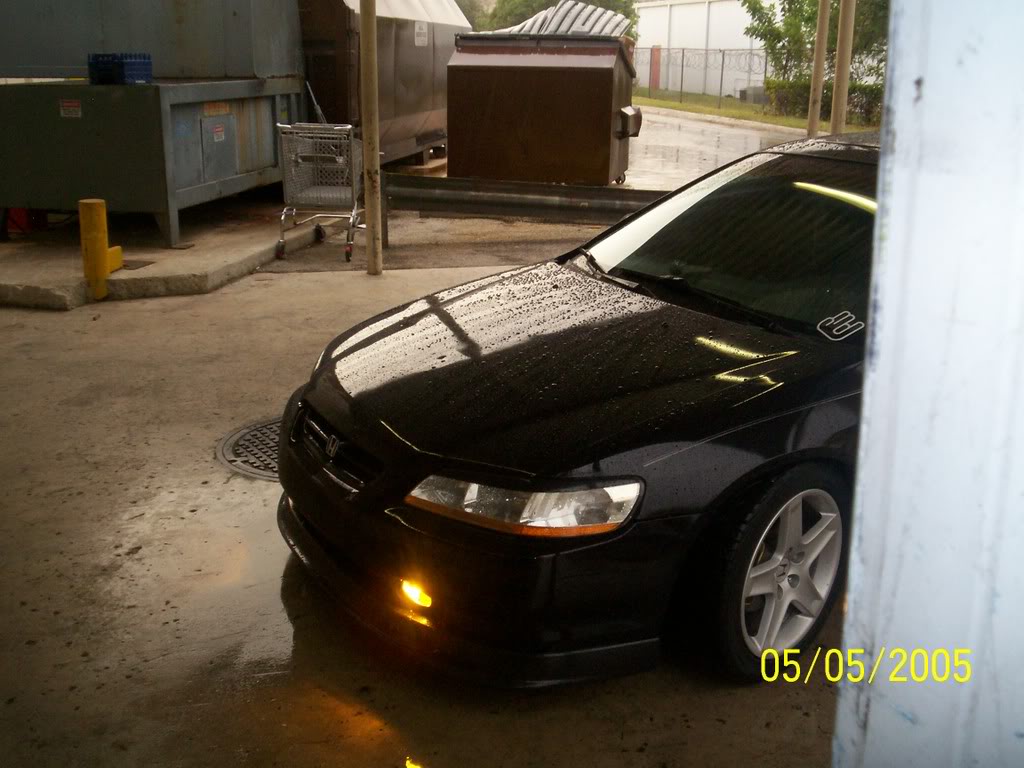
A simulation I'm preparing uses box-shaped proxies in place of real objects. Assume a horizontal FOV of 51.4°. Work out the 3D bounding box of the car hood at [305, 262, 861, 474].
[{"bbox_3d":[0.073,-0.137,3.243,1.376,0.190,1.450,-19,24,-31],"label":"car hood"}]

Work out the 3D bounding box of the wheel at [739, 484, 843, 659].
[{"bbox_3d":[0.683,0.480,2.858,0.457,0.457,0.190,-14,22,-40],"label":"wheel"}]

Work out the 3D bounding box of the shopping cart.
[{"bbox_3d":[-1.473,-1.605,8.804,0.590,1.040,0.930,3,17,11],"label":"shopping cart"}]

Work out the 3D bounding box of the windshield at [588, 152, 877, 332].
[{"bbox_3d":[0.950,-0.578,3.751,0.988,0.103,1.410,-37,32,-22],"label":"windshield"}]

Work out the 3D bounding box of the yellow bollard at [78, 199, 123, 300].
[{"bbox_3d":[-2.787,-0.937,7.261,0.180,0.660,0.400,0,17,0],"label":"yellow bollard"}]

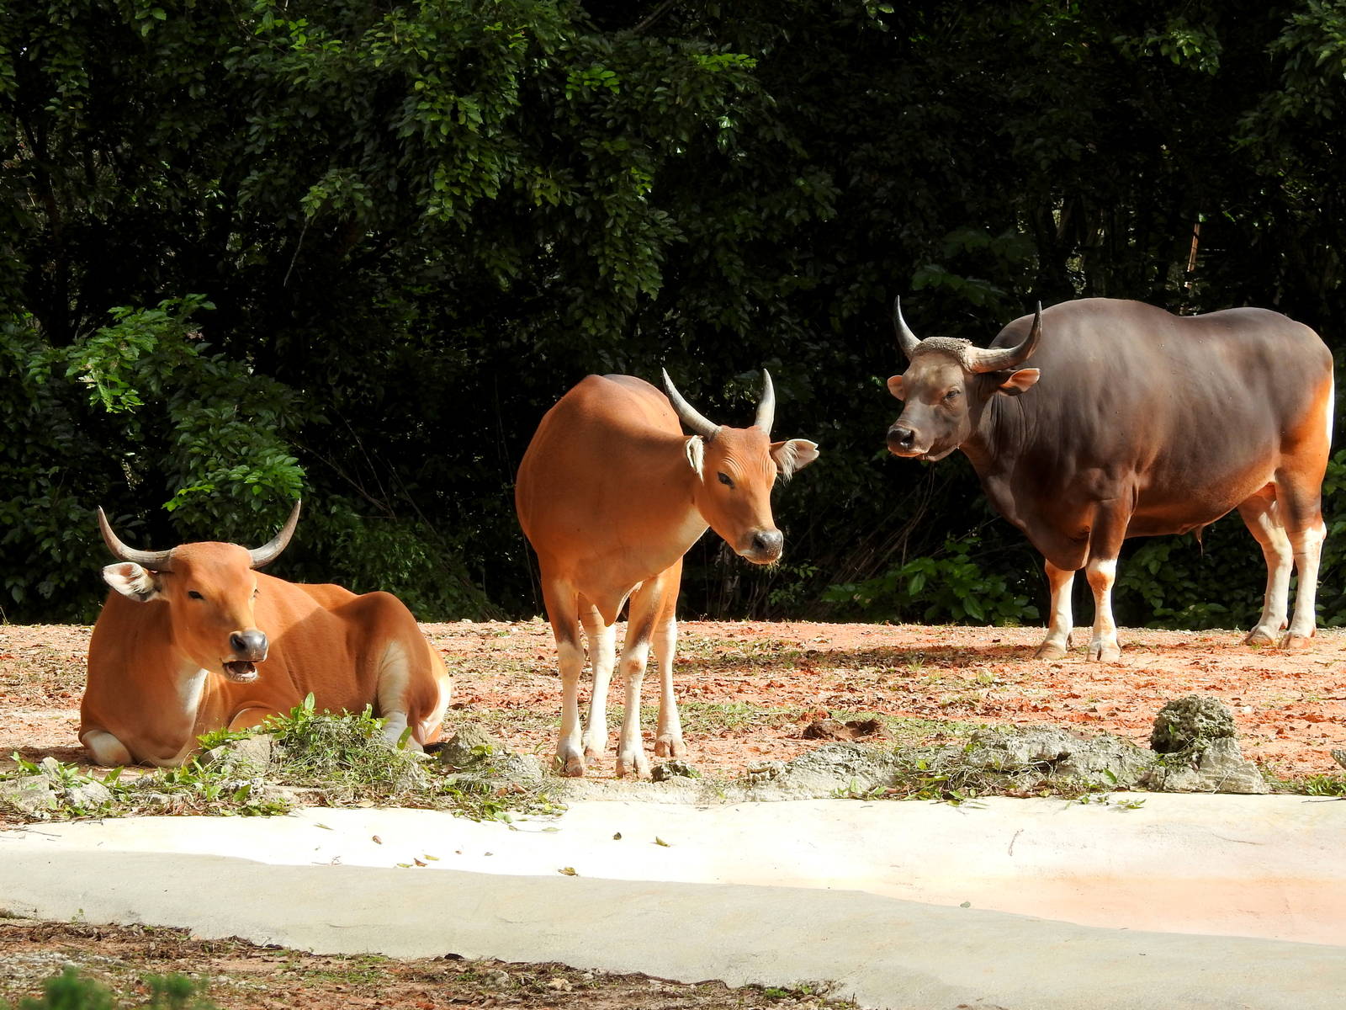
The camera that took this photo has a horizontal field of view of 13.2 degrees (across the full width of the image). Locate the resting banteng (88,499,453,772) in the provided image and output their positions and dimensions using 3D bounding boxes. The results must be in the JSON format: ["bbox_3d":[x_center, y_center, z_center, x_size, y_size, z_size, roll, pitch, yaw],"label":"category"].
[{"bbox_3d":[-1.333,0.434,20.831,1.570,0.940,0.800,-2,3,-45],"label":"resting banteng"}]

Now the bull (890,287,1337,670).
[{"bbox_3d":[2.106,-0.150,26.884,2.550,1.650,0.780,-2,3,-42],"label":"bull"}]

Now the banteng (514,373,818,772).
[{"bbox_3d":[-0.022,0.212,20.604,1.060,1.400,1.850,0,2,7],"label":"banteng"}]

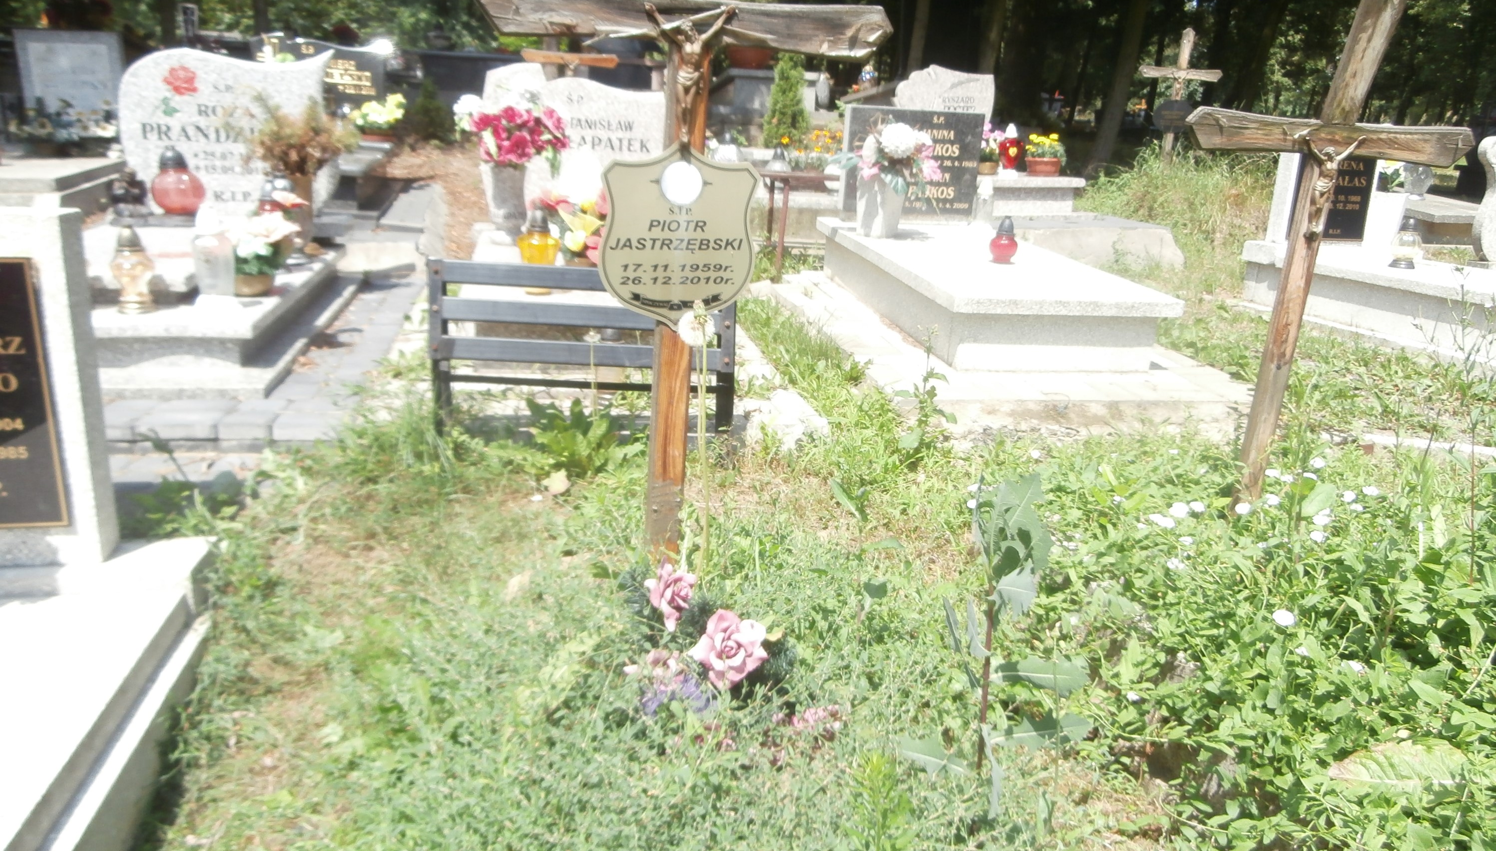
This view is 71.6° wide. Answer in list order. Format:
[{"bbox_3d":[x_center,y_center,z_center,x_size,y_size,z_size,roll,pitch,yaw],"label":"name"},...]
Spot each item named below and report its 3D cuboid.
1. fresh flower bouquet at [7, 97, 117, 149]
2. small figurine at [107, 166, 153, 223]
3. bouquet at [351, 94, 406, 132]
[{"bbox_3d":[-3.872,-1.686,5.826,0.551,0.284,0.294,0,19,-11],"label":"fresh flower bouquet"},{"bbox_3d":[-2.754,-1.036,4.600,0.180,0.229,0.152,0,19,-11],"label":"small figurine"},{"bbox_3d":[-2.490,-2.089,6.973,0.370,0.264,0.266,0,19,-11],"label":"bouquet"}]

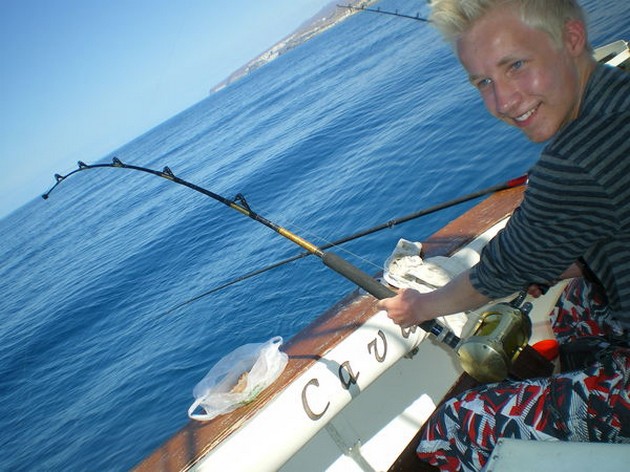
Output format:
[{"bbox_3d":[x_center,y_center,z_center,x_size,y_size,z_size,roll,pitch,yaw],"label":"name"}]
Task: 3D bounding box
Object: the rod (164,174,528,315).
[{"bbox_3d":[-0.143,0.125,2.413,0.035,0.060,2.310,-41,11,-35],"label":"rod"}]

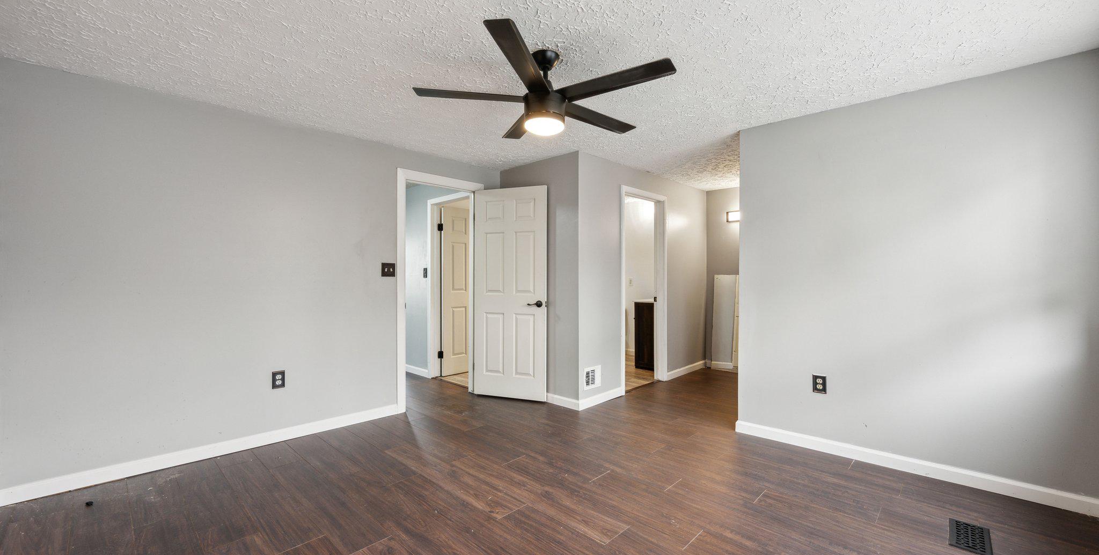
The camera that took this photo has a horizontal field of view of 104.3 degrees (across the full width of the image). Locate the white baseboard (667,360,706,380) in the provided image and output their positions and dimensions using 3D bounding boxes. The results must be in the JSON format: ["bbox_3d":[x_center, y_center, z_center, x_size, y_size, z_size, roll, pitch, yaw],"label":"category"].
[{"bbox_3d":[1.674,1.127,5.210,0.019,0.086,0.973,0,0,44],"label":"white baseboard"}]

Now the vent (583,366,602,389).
[{"bbox_3d":[0.394,0.909,3.878,0.020,0.195,0.243,0,0,44],"label":"vent"}]

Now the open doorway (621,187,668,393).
[{"bbox_3d":[0.977,0.132,4.563,0.131,2.078,0.921,0,0,44],"label":"open doorway"}]

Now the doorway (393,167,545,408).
[{"bbox_3d":[-0.697,0.114,3.886,0.825,2.115,1.133,0,0,44],"label":"doorway"}]

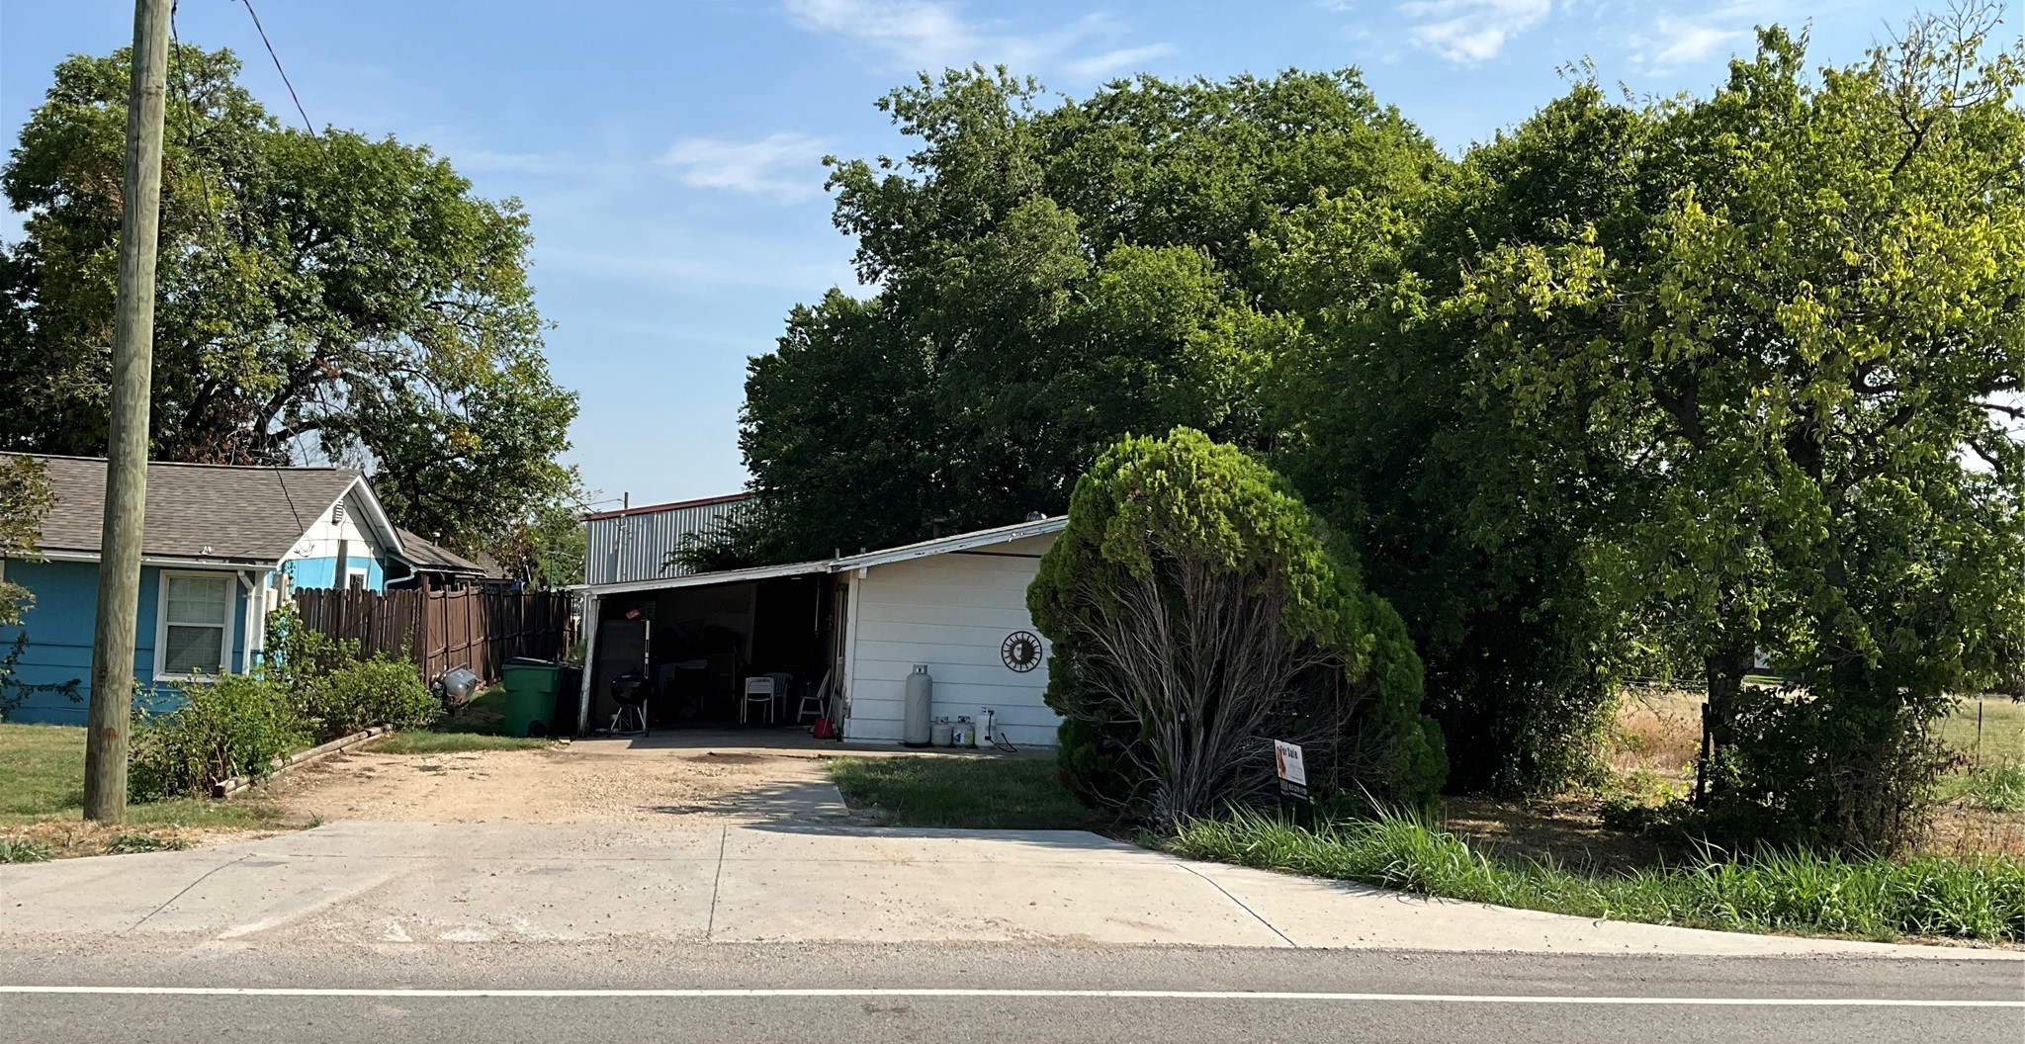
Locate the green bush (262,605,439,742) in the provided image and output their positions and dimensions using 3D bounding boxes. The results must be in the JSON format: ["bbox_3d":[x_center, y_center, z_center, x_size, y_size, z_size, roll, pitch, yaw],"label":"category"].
[{"bbox_3d":[-8.700,1.980,22.200,2.200,1.750,2.100,3,-5,-12],"label":"green bush"}]

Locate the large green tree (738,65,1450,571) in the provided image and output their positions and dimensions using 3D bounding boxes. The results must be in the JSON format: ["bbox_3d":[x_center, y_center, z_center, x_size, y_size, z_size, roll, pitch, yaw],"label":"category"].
[{"bbox_3d":[1.500,-2.300,33.000,13.800,12.800,11.500,3,-5,-12],"label":"large green tree"}]

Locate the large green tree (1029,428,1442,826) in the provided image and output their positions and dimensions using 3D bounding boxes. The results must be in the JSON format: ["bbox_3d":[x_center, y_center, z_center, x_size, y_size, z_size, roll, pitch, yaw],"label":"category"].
[{"bbox_3d":[2.050,0.940,15.500,3.700,3.600,3.300,3,-5,-12],"label":"large green tree"}]

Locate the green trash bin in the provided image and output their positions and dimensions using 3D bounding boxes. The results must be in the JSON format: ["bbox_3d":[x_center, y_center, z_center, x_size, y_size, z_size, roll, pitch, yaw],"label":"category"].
[{"bbox_3d":[-6.600,2.400,23.300,0.820,1.100,0.680,3,-5,-7],"label":"green trash bin"}]

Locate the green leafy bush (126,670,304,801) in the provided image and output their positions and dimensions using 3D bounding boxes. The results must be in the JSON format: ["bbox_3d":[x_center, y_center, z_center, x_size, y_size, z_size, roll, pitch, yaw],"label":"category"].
[{"bbox_3d":[-7.380,2.000,15.700,1.500,1.100,2.100,3,-5,-12],"label":"green leafy bush"}]

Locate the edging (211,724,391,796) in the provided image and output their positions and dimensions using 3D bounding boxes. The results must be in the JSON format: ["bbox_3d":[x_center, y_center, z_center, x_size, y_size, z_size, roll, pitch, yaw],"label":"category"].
[{"bbox_3d":[-7.500,2.510,18.400,0.220,0.180,8.800,3,-5,-12],"label":"edging"}]

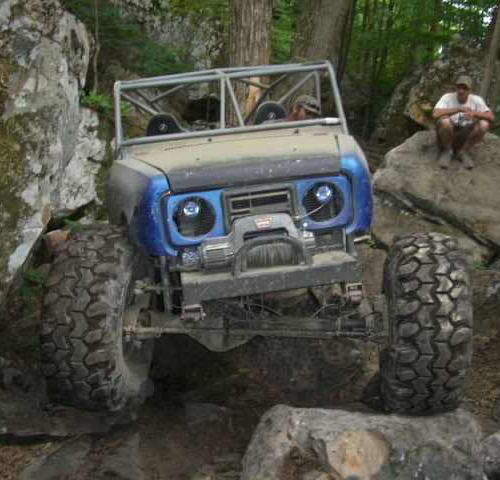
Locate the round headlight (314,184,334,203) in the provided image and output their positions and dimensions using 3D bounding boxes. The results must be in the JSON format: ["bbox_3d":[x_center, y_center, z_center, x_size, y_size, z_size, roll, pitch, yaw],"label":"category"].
[{"bbox_3d":[0.387,-0.241,3.646,0.088,0.088,0.077,-7,14,-6],"label":"round headlight"}]

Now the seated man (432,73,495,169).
[{"bbox_3d":[2.163,-1.206,7.150,0.640,0.950,0.720,2,7,13],"label":"seated man"}]

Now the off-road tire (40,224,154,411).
[{"bbox_3d":[-0.763,0.394,3.646,0.366,0.943,0.943,2,7,4],"label":"off-road tire"}]

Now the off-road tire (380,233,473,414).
[{"bbox_3d":[0.918,0.435,3.729,0.366,0.943,0.943,2,7,6],"label":"off-road tire"}]

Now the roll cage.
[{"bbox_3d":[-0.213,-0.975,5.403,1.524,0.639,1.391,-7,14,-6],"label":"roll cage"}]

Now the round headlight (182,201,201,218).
[{"bbox_3d":[-0.298,-0.155,3.574,0.088,0.088,0.077,-7,14,-6],"label":"round headlight"}]

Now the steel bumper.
[{"bbox_3d":[0.086,0.170,3.365,0.824,0.124,0.206,-7,14,-6],"label":"steel bumper"}]

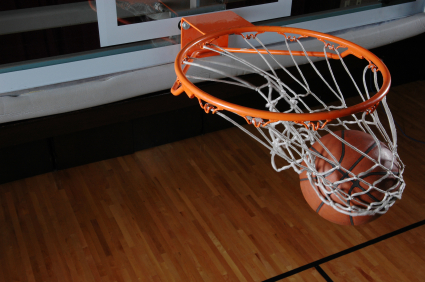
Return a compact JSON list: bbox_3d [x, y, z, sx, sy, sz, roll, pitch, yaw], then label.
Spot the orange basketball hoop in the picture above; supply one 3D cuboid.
[{"bbox_3d":[0.135,-0.051,1.369,0.510,0.387,0.647,-14,36,-23],"label":"orange basketball hoop"}]

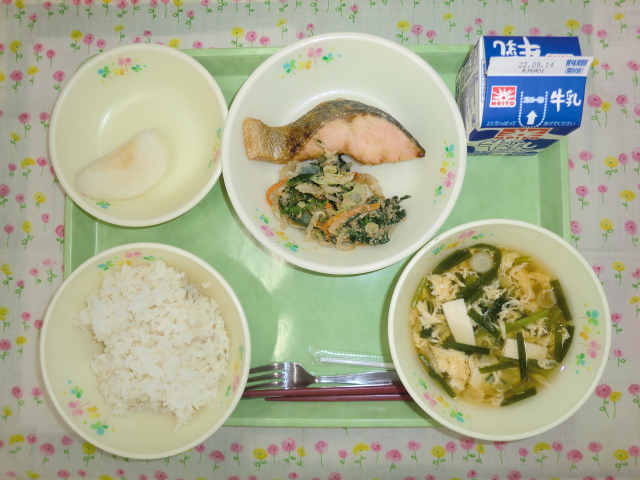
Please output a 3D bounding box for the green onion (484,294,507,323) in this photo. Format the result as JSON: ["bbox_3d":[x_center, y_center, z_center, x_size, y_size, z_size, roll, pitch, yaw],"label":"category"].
[{"bbox_3d":[0.107,0.042,0.294,0.005,0.004,0.017,35,87,2],"label":"green onion"}]

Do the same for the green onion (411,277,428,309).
[{"bbox_3d":[0.065,0.034,0.312,0.004,0.004,0.022,26,88,3],"label":"green onion"}]

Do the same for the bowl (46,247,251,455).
[{"bbox_3d":[-0.104,0.068,0.312,0.127,0.051,0.127,0,87,0],"label":"bowl"}]

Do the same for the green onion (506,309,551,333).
[{"bbox_3d":[0.135,0.052,0.311,0.030,0.004,0.005,-21,87,1],"label":"green onion"}]

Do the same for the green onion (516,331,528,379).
[{"bbox_3d":[0.129,0.074,0.307,0.005,0.004,0.030,-6,87,1],"label":"green onion"}]

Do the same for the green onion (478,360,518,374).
[{"bbox_3d":[0.108,0.077,0.293,0.025,0.003,0.003,-11,87,-1],"label":"green onion"}]

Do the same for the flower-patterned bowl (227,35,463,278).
[{"bbox_3d":[0.017,-0.055,0.333,0.159,0.043,0.159,0,87,2],"label":"flower-patterned bowl"}]

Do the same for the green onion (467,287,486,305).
[{"bbox_3d":[0.102,0.037,0.314,0.005,0.004,0.015,44,89,3],"label":"green onion"}]

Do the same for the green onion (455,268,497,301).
[{"bbox_3d":[0.102,0.029,0.313,0.032,0.004,0.006,-33,87,0],"label":"green onion"}]

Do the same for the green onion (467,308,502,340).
[{"bbox_3d":[0.100,0.051,0.293,0.024,0.004,0.004,41,87,2],"label":"green onion"}]

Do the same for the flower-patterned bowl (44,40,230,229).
[{"bbox_3d":[-0.114,-0.064,0.324,0.114,0.043,0.114,0,87,0],"label":"flower-patterned bowl"}]

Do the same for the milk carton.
[{"bbox_3d":[0.126,-0.093,0.310,0.059,0.086,0.058,0,87,2],"label":"milk carton"}]

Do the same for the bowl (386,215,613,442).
[{"bbox_3d":[0.105,0.054,0.310,0.130,0.057,0.130,0,87,0],"label":"bowl"}]

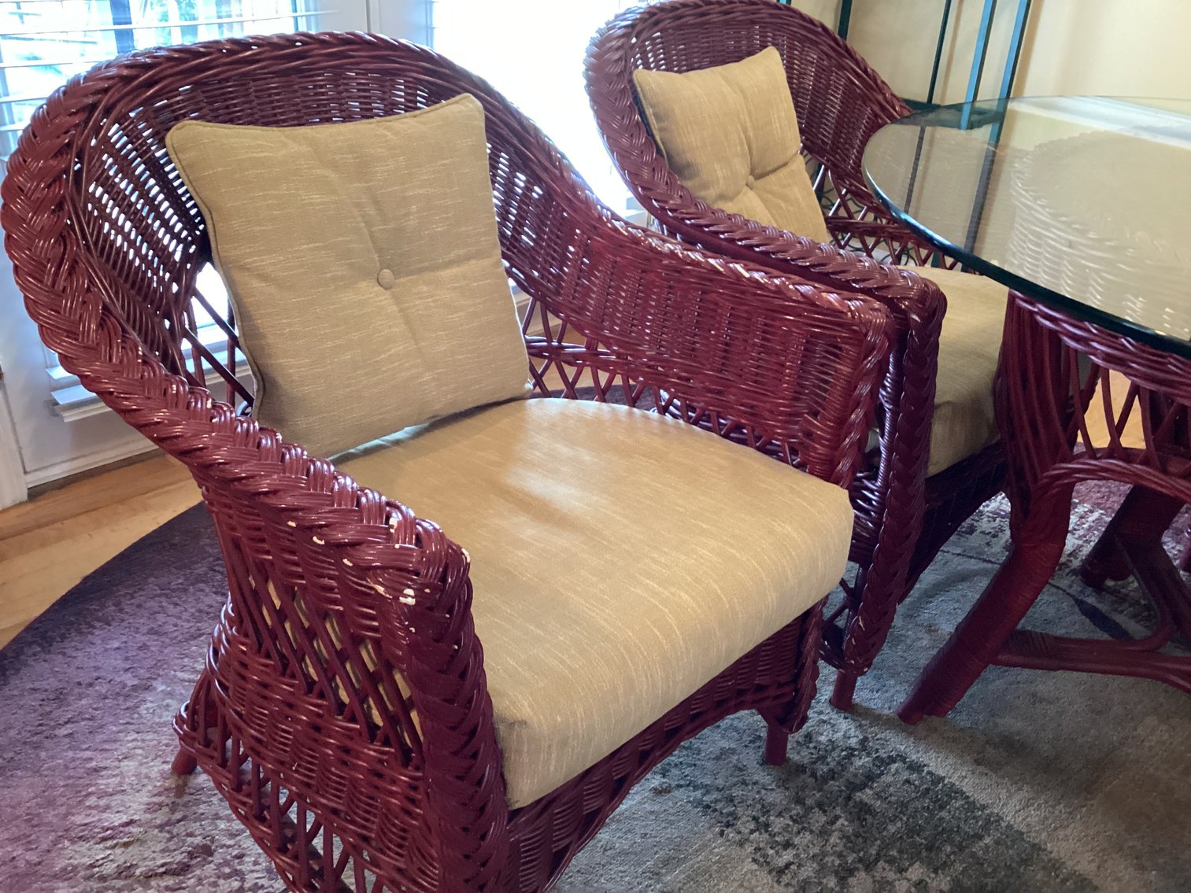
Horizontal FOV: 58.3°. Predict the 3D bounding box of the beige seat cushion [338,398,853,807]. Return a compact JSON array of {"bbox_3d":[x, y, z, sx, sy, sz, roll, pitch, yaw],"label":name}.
[{"bbox_3d":[-0.050,0.093,1.156,0.574,0.108,0.500,-23,38,-38],"label":"beige seat cushion"}]

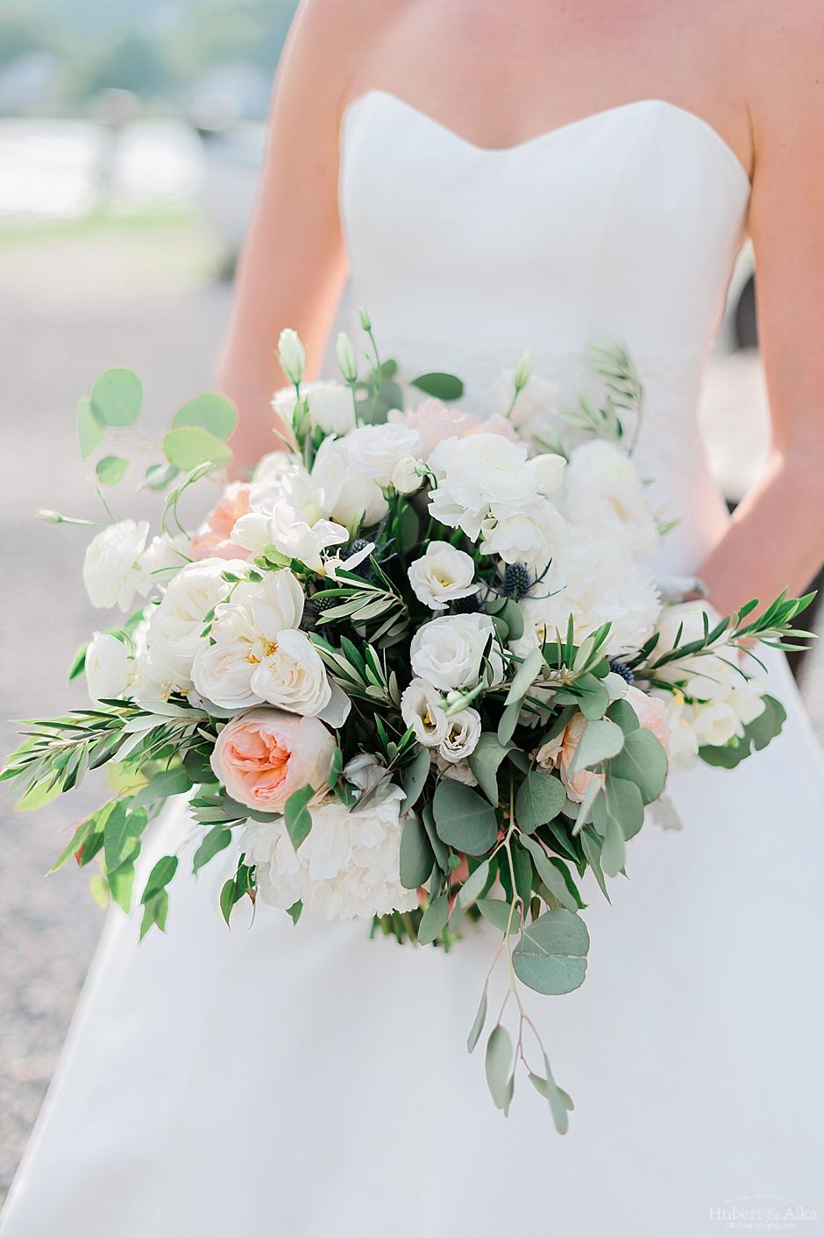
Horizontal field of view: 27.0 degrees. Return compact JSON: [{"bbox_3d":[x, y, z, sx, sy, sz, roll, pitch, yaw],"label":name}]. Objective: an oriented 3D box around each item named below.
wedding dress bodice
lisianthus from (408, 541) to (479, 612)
[{"bbox_3d":[0.102,-0.228,1.340,0.305,0.355,0.225,5,17,17],"label":"wedding dress bodice"},{"bbox_3d":[0.021,-0.029,1.155,0.047,0.048,0.038,0,-21,-1],"label":"lisianthus"}]

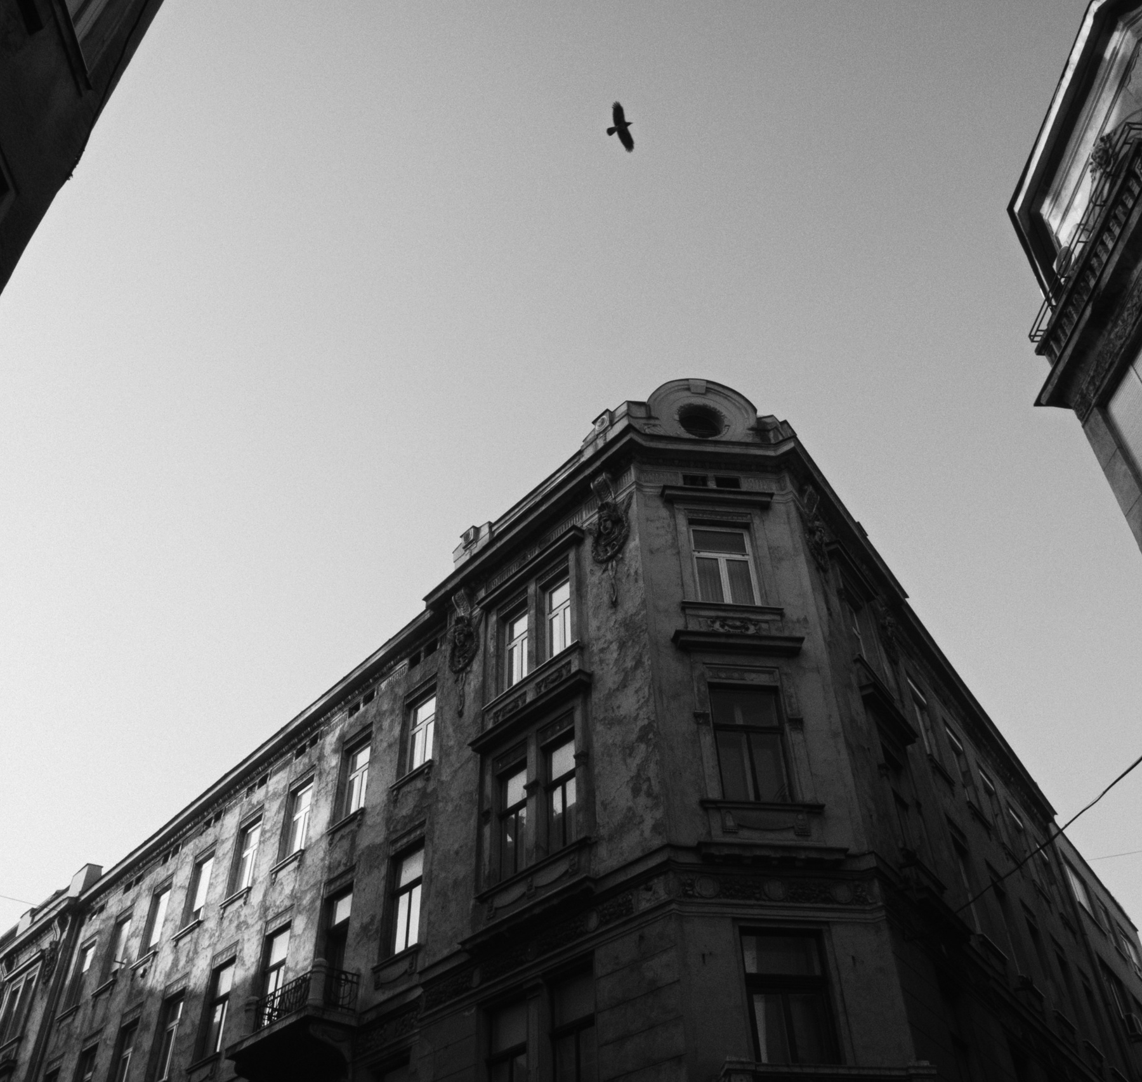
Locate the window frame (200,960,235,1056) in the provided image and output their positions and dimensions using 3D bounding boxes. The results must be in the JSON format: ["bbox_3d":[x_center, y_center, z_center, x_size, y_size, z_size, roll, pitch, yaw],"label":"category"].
[{"bbox_3d":[-8.746,11.754,27.095,0.220,2.240,1.250,29,-50,-30],"label":"window frame"}]

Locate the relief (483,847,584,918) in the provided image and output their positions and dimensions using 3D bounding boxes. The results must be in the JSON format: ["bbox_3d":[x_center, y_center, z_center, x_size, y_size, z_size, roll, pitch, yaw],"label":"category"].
[{"bbox_3d":[-0.685,6.086,19.059,0.200,0.460,2.650,29,-50,-30],"label":"relief"}]

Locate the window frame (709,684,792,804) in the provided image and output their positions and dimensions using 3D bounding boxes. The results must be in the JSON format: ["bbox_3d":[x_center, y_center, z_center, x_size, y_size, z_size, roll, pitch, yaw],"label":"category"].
[{"bbox_3d":[3.079,3.526,18.636,1.240,2.260,0.200,4,-42,-6],"label":"window frame"}]

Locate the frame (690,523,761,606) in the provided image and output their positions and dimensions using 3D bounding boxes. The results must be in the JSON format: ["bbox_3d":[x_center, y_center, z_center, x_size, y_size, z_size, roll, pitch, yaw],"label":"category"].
[{"bbox_3d":[2.869,0.507,20.439,1.132,1.943,0.168,4,-42,-6],"label":"frame"}]

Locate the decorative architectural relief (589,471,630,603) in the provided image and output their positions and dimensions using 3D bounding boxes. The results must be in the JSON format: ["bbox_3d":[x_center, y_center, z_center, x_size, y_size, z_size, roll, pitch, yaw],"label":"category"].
[{"bbox_3d":[0.701,0.004,20.973,0.367,2.968,0.964,29,-50,-30],"label":"decorative architectural relief"}]

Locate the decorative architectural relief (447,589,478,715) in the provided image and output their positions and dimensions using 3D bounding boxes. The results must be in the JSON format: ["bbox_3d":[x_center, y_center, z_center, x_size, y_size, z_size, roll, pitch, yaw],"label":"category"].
[{"bbox_3d":[-2.359,2.428,23.612,0.367,2.968,0.933,29,-50,-30],"label":"decorative architectural relief"}]

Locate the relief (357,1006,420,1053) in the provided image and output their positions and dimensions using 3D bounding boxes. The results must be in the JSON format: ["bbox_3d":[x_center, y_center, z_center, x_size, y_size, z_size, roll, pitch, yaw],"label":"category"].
[{"bbox_3d":[-3.450,9.095,20.186,0.153,0.367,2.035,29,-50,-30],"label":"relief"}]

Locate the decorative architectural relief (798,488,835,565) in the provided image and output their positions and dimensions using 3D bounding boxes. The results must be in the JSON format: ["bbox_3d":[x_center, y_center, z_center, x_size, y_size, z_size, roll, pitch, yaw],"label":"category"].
[{"bbox_3d":[5.191,-0.234,22.725,0.350,2.050,1.100,-24,-47,24],"label":"decorative architectural relief"}]

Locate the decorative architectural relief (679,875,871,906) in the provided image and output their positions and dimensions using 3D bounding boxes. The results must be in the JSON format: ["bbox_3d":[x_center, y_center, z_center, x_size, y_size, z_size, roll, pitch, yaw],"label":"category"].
[{"bbox_3d":[3.034,5.170,16.026,2.968,0.428,0.153,4,-42,-6],"label":"decorative architectural relief"}]

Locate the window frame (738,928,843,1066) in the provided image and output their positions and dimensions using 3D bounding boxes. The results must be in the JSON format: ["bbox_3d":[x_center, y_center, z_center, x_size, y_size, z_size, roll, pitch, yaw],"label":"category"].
[{"bbox_3d":[3.025,6.388,15.185,1.193,1.836,0.184,4,-42,-6],"label":"window frame"}]

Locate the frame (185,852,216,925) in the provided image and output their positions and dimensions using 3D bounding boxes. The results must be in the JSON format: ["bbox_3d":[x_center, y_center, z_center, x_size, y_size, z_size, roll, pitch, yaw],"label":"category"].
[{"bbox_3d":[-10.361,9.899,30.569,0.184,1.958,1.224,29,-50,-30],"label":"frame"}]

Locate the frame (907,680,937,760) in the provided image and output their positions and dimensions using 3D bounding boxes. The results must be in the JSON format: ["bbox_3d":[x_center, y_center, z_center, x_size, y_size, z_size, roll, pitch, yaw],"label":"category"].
[{"bbox_3d":[8.169,4.385,25.317,0.220,1.940,1.300,-24,-47,24],"label":"frame"}]

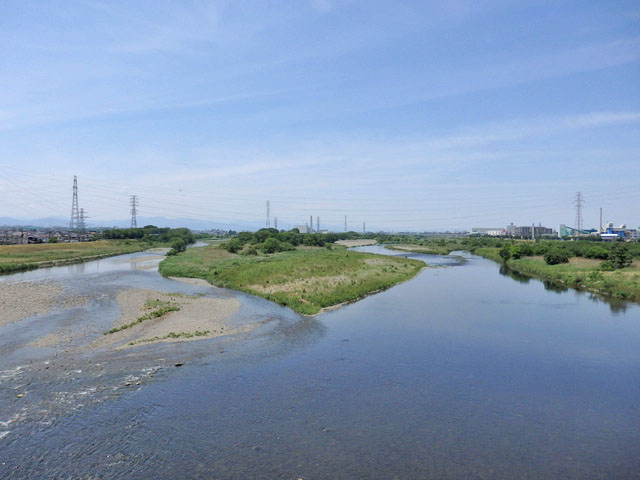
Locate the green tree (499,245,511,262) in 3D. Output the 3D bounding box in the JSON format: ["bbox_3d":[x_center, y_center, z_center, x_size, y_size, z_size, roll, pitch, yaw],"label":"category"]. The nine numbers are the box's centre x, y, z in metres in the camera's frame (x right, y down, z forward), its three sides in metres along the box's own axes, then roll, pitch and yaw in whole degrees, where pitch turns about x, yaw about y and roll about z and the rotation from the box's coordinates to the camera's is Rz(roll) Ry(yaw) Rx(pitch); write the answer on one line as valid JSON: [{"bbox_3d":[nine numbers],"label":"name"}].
[{"bbox_3d":[71.850,5.260,180.000,4.600,7.000,4.600,0,1,0],"label":"green tree"}]

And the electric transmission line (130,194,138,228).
[{"bbox_3d":[-192.640,-28.040,480.000,8.800,38.000,7.000,0,1,0],"label":"electric transmission line"}]

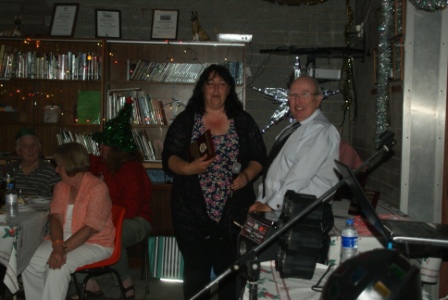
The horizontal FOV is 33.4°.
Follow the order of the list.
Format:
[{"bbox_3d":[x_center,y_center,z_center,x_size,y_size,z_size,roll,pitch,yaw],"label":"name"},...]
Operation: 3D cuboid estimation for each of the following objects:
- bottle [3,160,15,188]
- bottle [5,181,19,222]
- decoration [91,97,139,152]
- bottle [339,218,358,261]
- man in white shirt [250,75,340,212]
[{"bbox_3d":[-1.324,0.211,4.610,0.083,0.290,0.083,1,4,0],"label":"bottle"},{"bbox_3d":[-1.181,0.290,4.157,0.066,0.215,0.066,1,4,0],"label":"bottle"},{"bbox_3d":[-0.733,-0.171,5.100,0.300,0.370,0.270,12,4,17],"label":"decoration"},{"bbox_3d":[0.517,0.394,3.087,0.066,0.220,0.066,1,4,0],"label":"bottle"},{"bbox_3d":[0.374,0.413,3.981,0.460,1.610,0.500,-1,4,-25],"label":"man in white shirt"}]

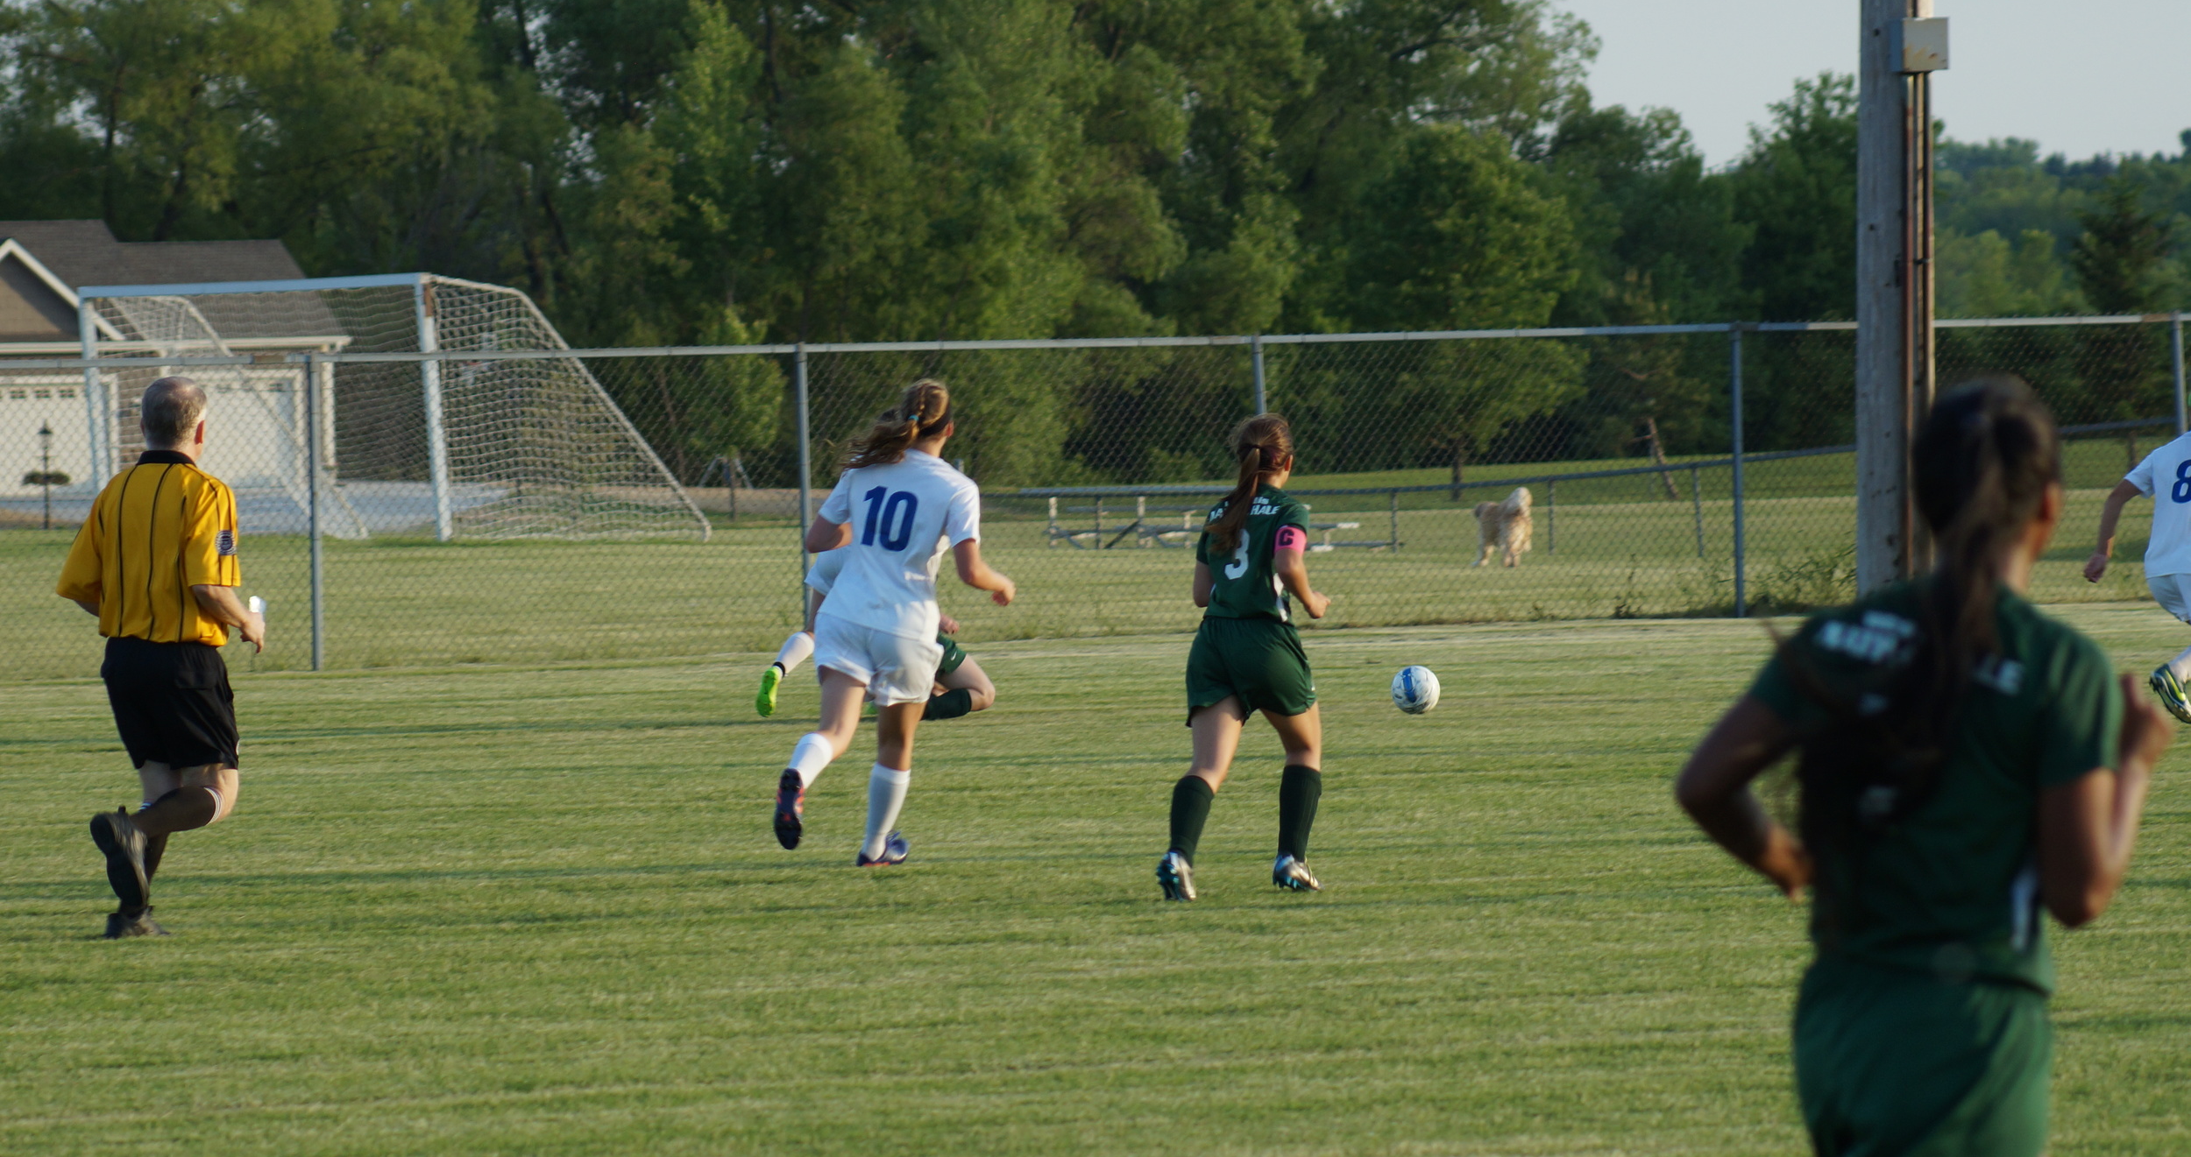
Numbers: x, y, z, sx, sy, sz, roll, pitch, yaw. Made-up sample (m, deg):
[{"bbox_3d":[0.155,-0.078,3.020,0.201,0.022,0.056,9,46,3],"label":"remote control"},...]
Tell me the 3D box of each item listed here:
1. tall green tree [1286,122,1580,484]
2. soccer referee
[{"bbox_3d":[4.104,-3.276,155.000,3.600,4.500,3.500,-1,1,0],"label":"tall green tree"},{"bbox_3d":[-2.837,0.239,38.800,0.580,1.710,0.680,-1,1,35],"label":"soccer referee"}]

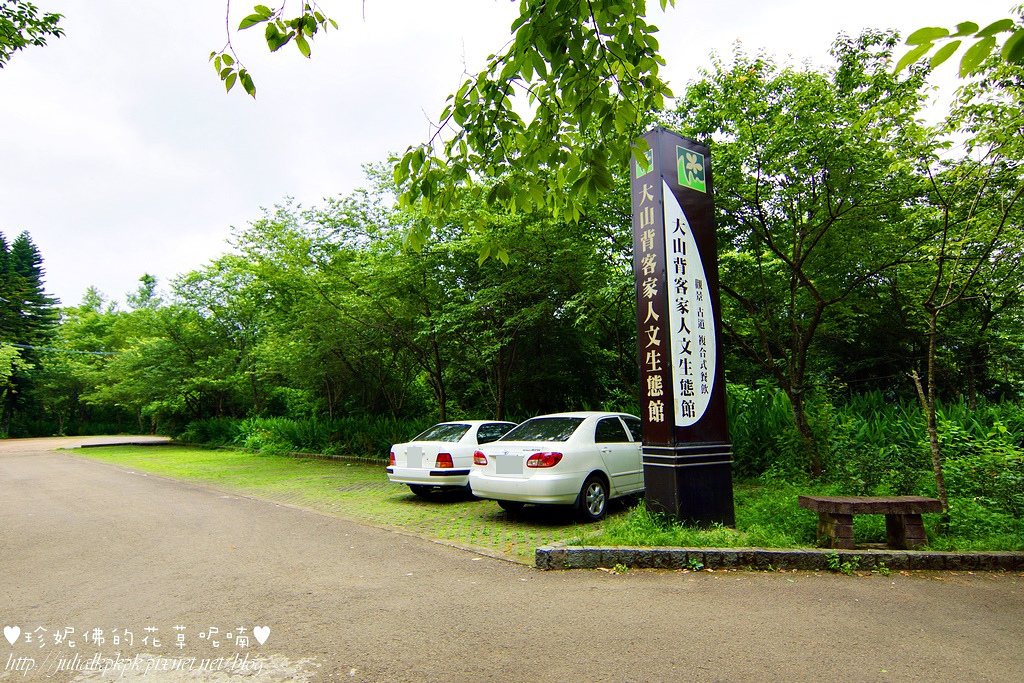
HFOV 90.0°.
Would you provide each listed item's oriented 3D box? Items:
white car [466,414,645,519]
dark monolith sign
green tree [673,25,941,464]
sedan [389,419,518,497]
[{"bbox_3d":[1.276,1.908,8.456,1.705,1.480,4.530,-7,-11,39],"label":"white car"},{"bbox_3d":[1.960,-0.177,5.952,0.939,4.497,0.452,5,-10,-31],"label":"dark monolith sign"},{"bbox_3d":[5.790,-1.424,10.114,5.400,8.200,5.200,0,-8,0],"label":"green tree"},{"bbox_3d":[-0.734,2.388,10.895,1.660,1.380,4.120,-5,-10,29],"label":"sedan"}]

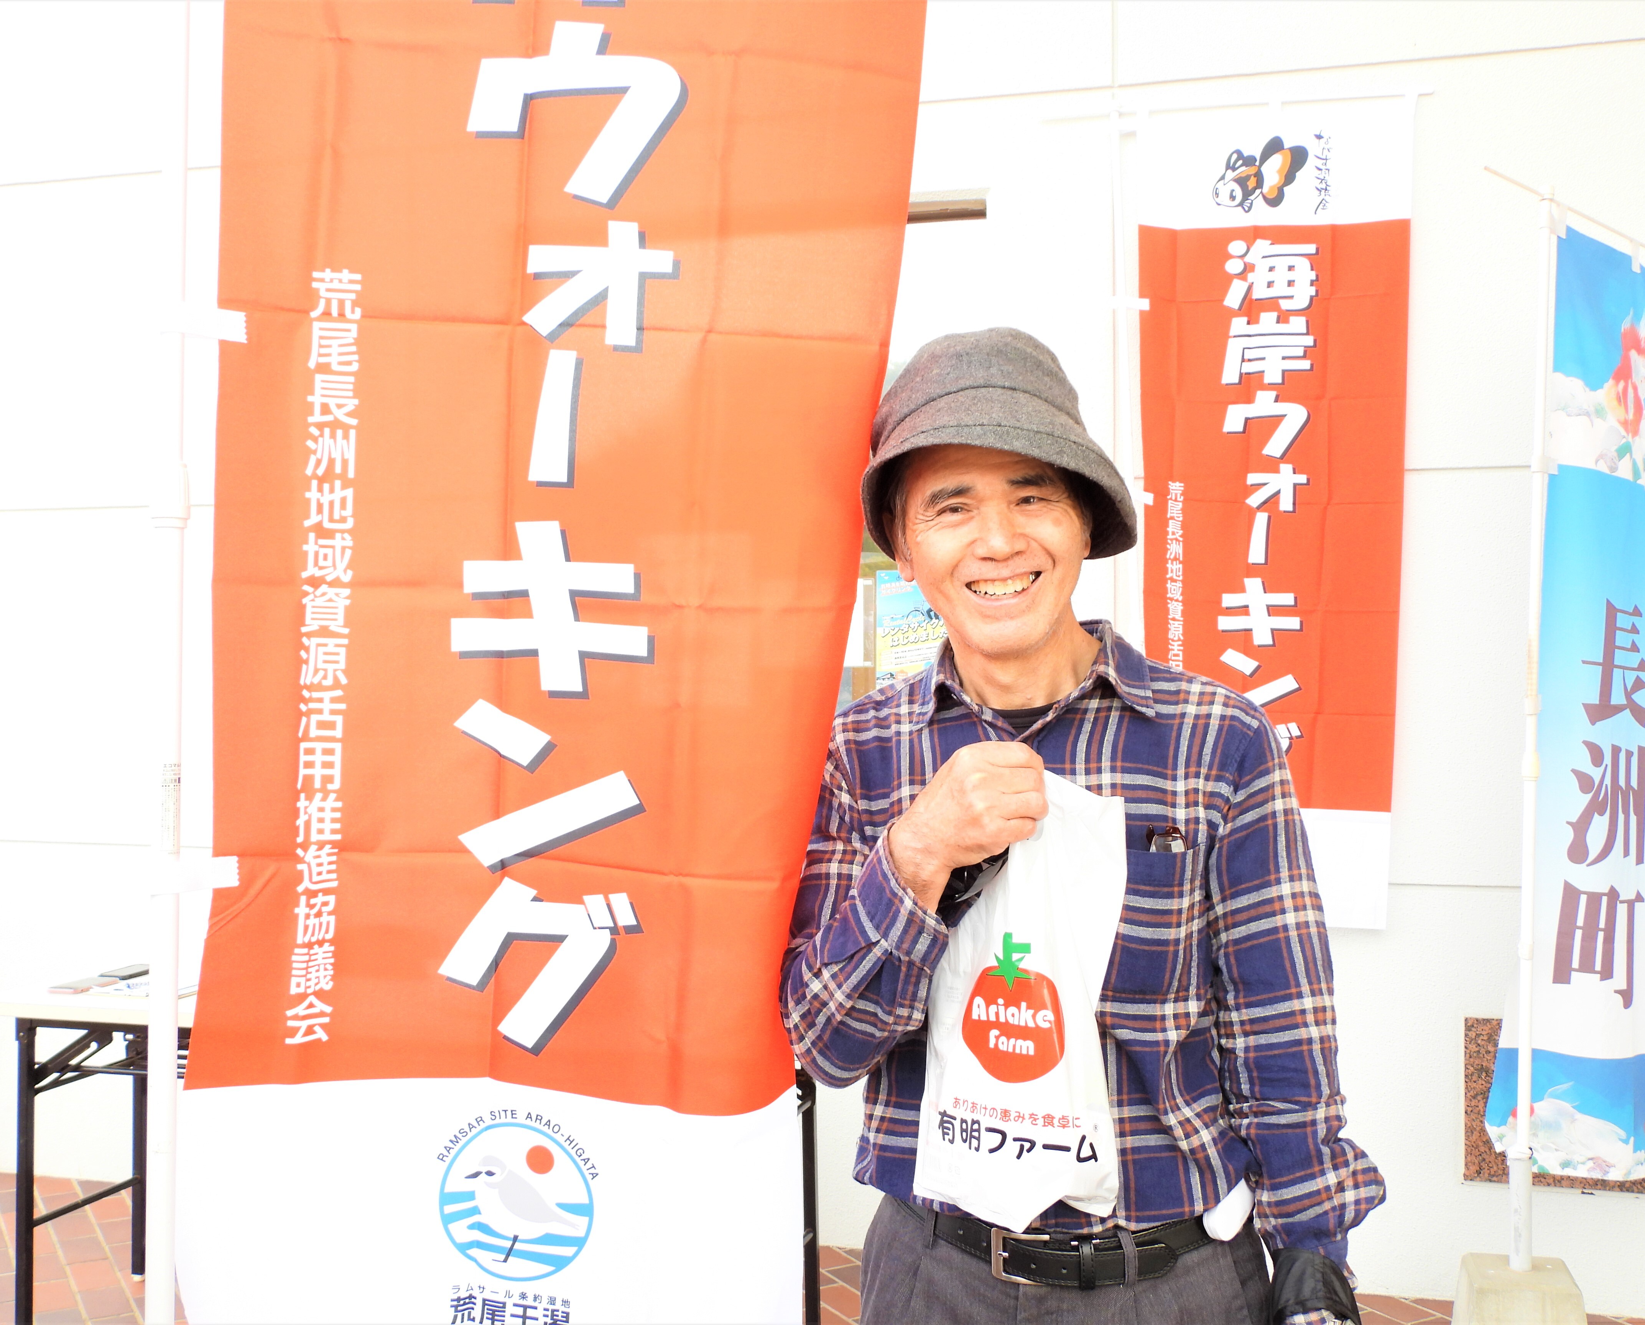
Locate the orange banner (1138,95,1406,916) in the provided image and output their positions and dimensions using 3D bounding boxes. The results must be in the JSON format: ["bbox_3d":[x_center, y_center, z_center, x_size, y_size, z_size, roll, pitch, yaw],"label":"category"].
[{"bbox_3d":[0.990,-0.318,3.950,0.595,1.800,0.050,0,-1,12],"label":"orange banner"}]

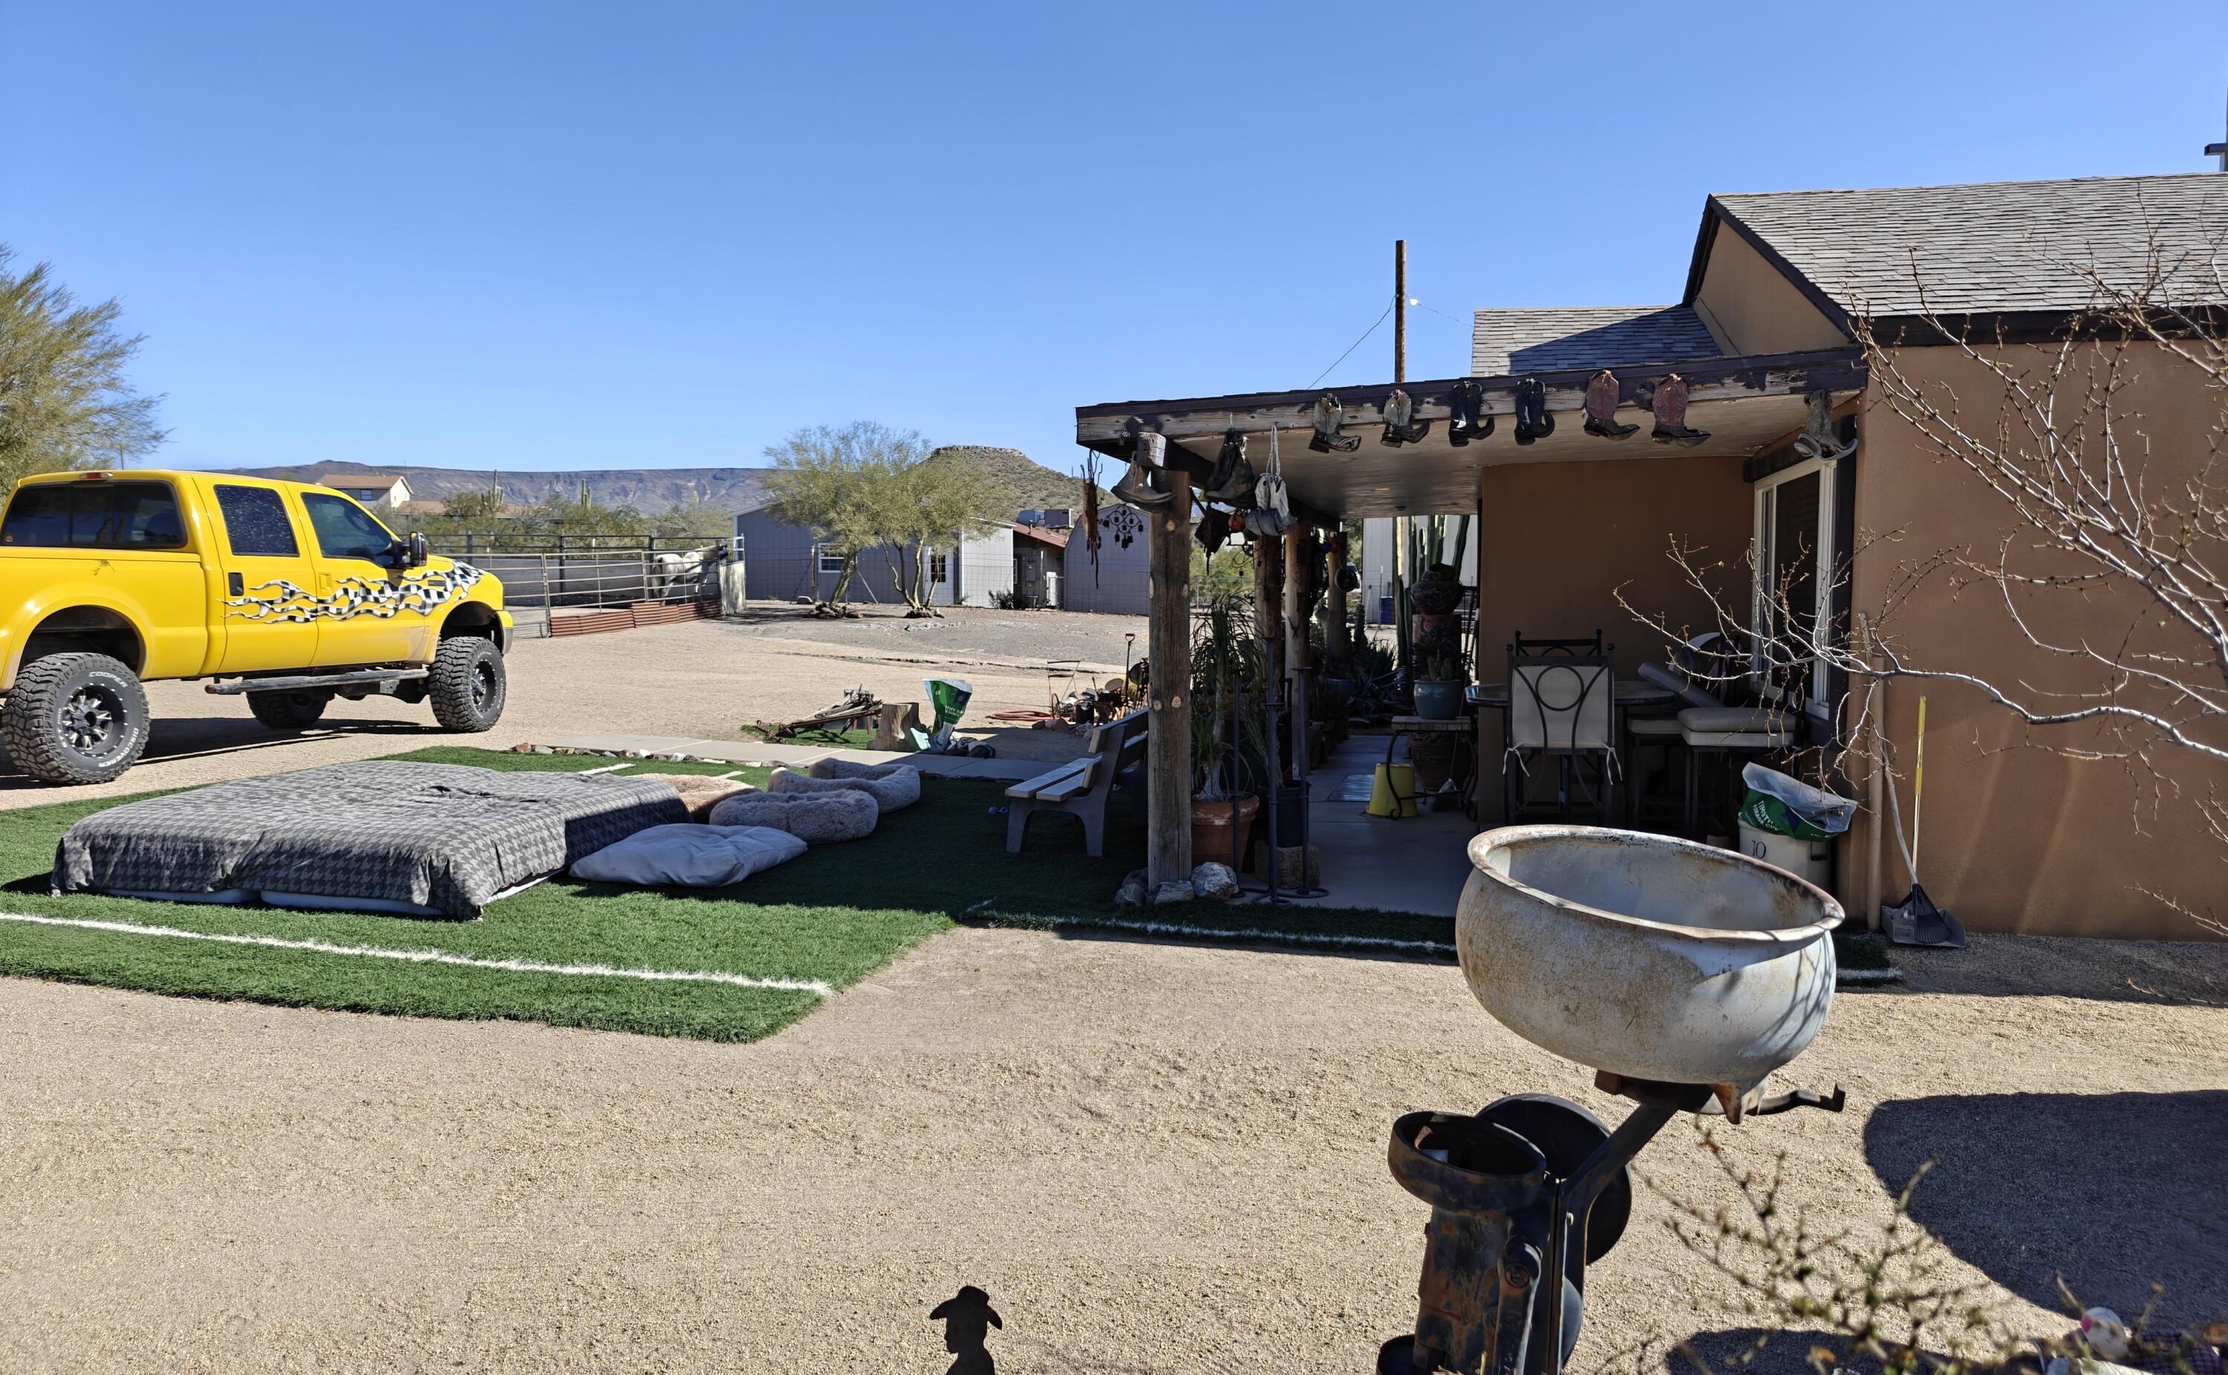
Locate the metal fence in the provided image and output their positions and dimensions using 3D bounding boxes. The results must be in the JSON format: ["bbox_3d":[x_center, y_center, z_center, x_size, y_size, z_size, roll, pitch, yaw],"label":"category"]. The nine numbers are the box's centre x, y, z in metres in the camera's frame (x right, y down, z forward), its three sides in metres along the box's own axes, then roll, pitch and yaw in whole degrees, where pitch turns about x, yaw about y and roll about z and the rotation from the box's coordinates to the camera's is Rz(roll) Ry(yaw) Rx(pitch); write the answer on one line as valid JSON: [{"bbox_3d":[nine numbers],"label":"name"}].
[{"bbox_3d":[-10.950,-2.098,31.580,0.400,1.950,10.500,1,4,15],"label":"metal fence"}]

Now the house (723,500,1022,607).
[{"bbox_3d":[-8.460,-4.946,54.091,8.000,3.750,8.000,1,4,9],"label":"house"}]

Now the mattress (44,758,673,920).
[{"bbox_3d":[-3.600,0.738,7.600,2.000,0.290,2.250,1,4,8],"label":"mattress"}]

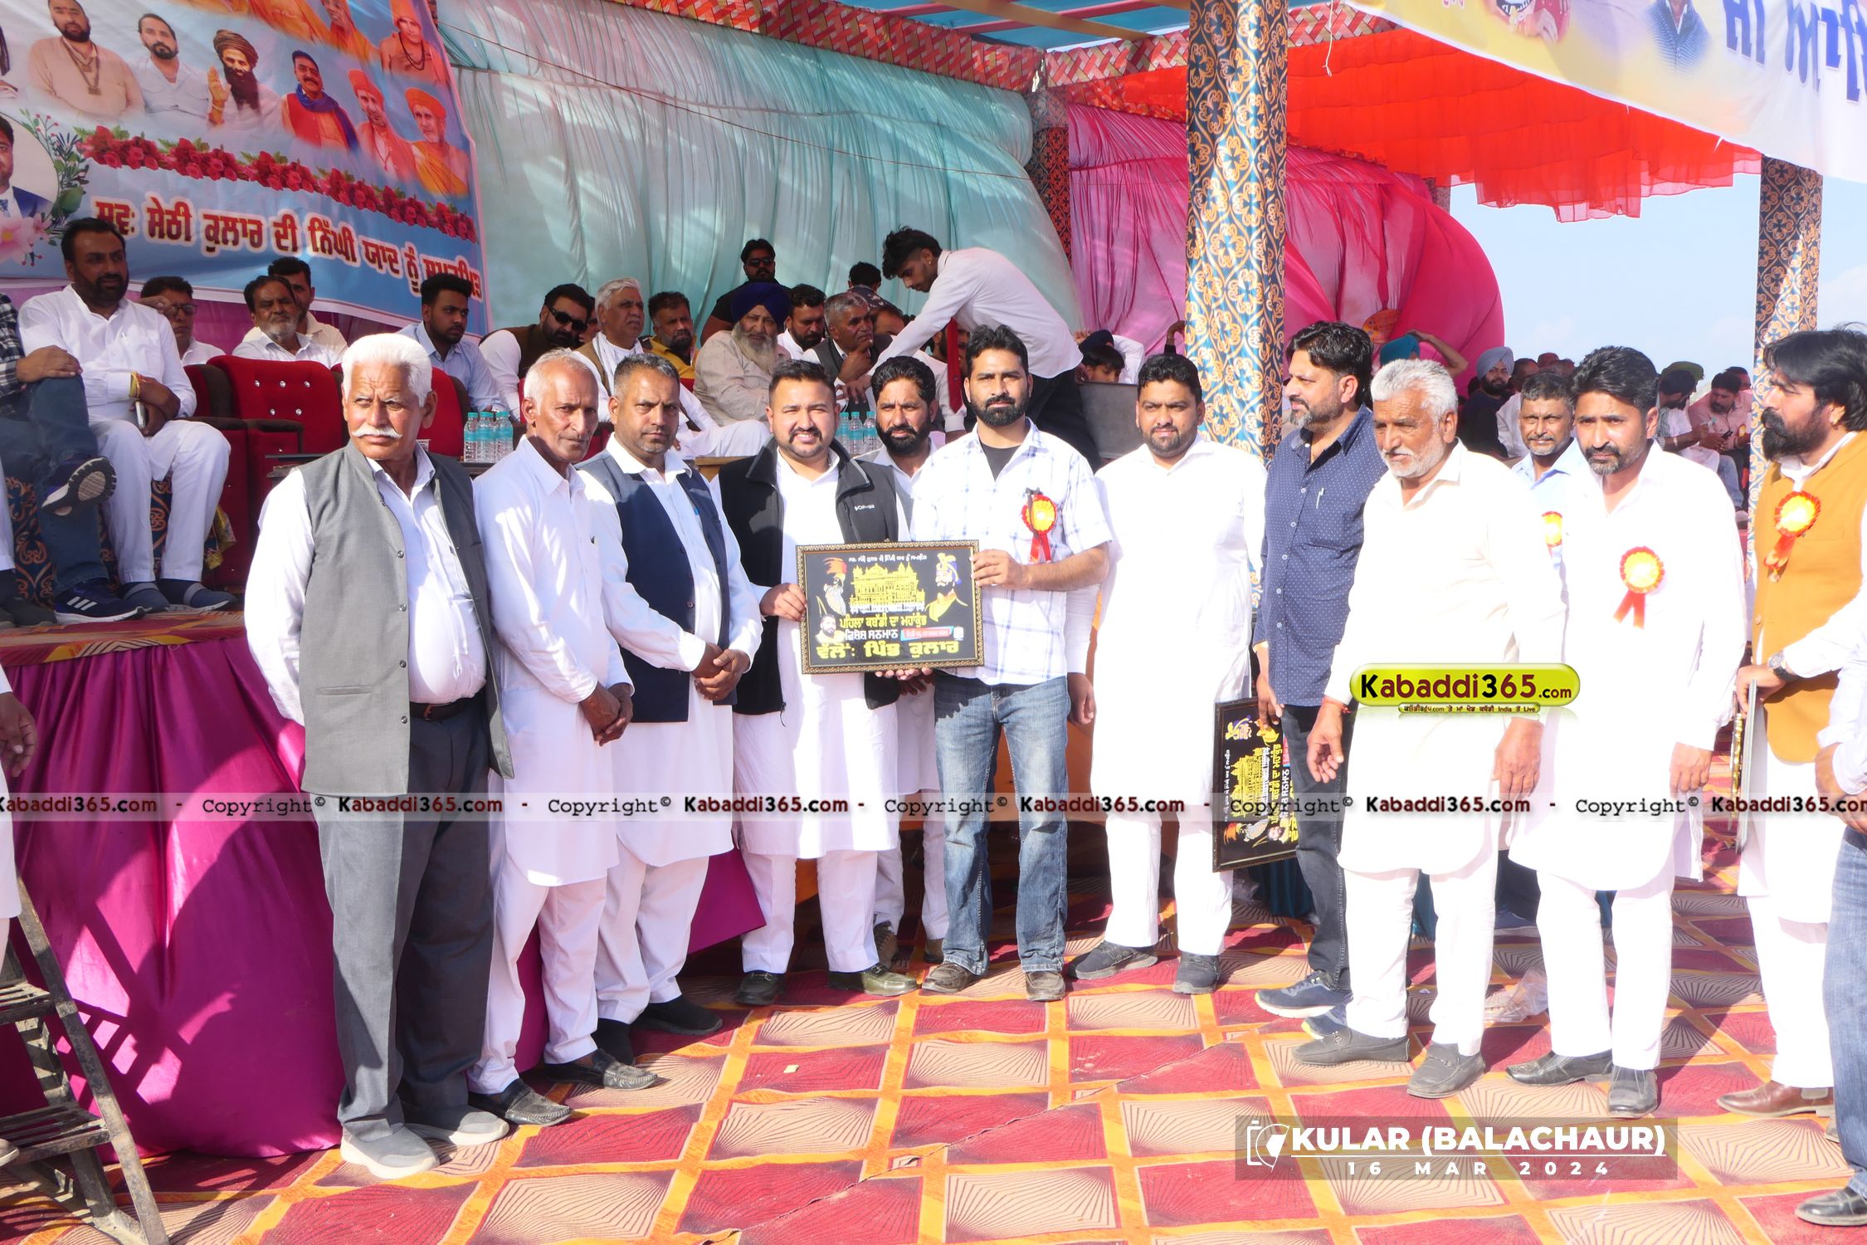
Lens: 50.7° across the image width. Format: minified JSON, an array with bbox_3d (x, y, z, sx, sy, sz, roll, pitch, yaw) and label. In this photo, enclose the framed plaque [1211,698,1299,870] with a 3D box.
[{"bbox_3d":[0.915,0.440,5.470,0.330,0.470,0.030,-4,7,-32],"label":"framed plaque"}]

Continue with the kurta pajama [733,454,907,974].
[{"bbox_3d":[-0.316,0.239,5.372,0.500,1.440,0.380,-1,6,-9],"label":"kurta pajama"}]

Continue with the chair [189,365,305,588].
[{"bbox_3d":[-2.486,-0.460,6.700,0.620,0.830,0.600,7,11,45],"label":"chair"}]

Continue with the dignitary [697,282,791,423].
[{"bbox_3d":[-0.760,-0.870,8.400,0.600,1.130,0.800,-7,10,-40],"label":"dignitary"}]

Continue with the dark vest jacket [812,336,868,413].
[{"bbox_3d":[-0.386,-0.996,8.600,0.480,0.600,0.300,-6,9,-35],"label":"dark vest jacket"}]

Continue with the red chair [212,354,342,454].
[{"bbox_3d":[-2.271,-0.529,7.050,0.600,0.830,0.620,-8,10,-44],"label":"red chair"}]

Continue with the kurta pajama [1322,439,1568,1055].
[{"bbox_3d":[1.213,0.302,4.703,0.560,1.440,0.360,5,8,40],"label":"kurta pajama"}]

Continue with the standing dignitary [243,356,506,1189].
[{"bbox_3d":[-1.150,0.268,4.184,0.560,1.740,0.410,-4,7,-40],"label":"standing dignitary"}]

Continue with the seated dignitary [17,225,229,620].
[{"bbox_3d":[-2.451,-0.627,6.100,0.580,1.200,0.750,-7,10,-40],"label":"seated dignitary"}]

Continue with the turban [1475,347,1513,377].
[{"bbox_3d":[3.468,-1.613,12.200,0.225,0.190,0.245,-2,8,-8],"label":"turban"}]

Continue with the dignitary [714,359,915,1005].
[{"bbox_3d":[-0.320,0.153,5.398,0.570,1.740,0.440,-1,5,-7],"label":"dignitary"}]

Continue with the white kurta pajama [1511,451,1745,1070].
[{"bbox_3d":[1.600,0.295,4.578,0.550,1.430,0.370,4,6,33],"label":"white kurta pajama"}]

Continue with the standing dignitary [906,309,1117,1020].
[{"bbox_3d":[0.210,0.111,5.403,0.550,1.800,0.420,1,6,12],"label":"standing dignitary"}]

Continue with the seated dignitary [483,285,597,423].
[{"bbox_3d":[-1.495,-0.748,7.600,0.620,1.100,0.780,-7,10,-40],"label":"seated dignitary"}]

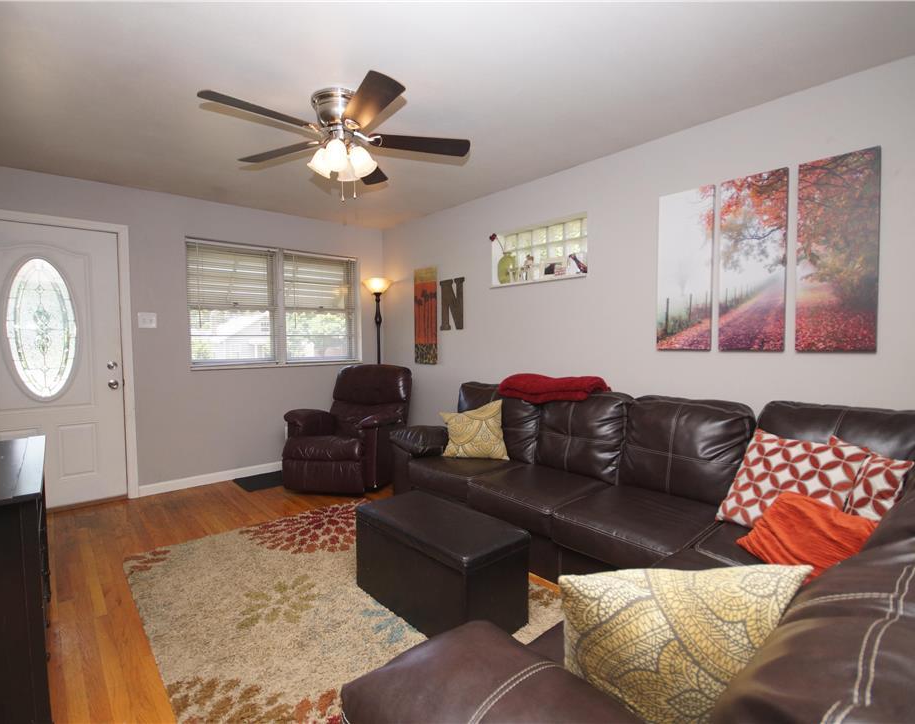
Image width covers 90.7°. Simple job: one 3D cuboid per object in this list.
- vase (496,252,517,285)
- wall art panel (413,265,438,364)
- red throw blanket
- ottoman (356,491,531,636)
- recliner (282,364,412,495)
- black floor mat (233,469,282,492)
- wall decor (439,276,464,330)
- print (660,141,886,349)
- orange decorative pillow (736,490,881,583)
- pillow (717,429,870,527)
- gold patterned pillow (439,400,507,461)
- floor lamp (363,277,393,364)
[{"bbox_3d":[0.418,-0.773,3.778,0.139,0.264,0.150,-3,4,-42],"label":"vase"},{"bbox_3d":[-0.323,-0.456,4.511,0.030,0.950,0.340,-3,4,-43],"label":"wall art panel"},{"bbox_3d":[0.626,0.171,3.099,0.310,0.175,0.770,-3,4,-42],"label":"red throw blanket"},{"bbox_3d":[-0.101,0.894,2.045,0.365,0.390,0.770,-3,4,-43],"label":"ottoman"},{"bbox_3d":[-0.935,0.520,4.070,0.840,0.990,0.900,0,3,10],"label":"recliner"},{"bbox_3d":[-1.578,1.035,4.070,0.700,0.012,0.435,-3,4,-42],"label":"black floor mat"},{"bbox_3d":[-0.040,-0.525,4.154,0.025,0.464,0.325,-3,4,-42],"label":"wall decor"},{"bbox_3d":[1.562,-0.514,2.395,0.034,0.919,0.975,-3,4,-42],"label":"print"},{"bbox_3d":[1.200,0.590,1.545,0.320,0.130,0.400,-44,12,-9],"label":"orange decorative pillow"},{"bbox_3d":[1.325,0.487,1.800,0.130,0.430,0.430,37,-15,-20],"label":"pillow"},{"bbox_3d":[0.112,0.450,2.980,0.430,0.400,0.130,-3,-30,3],"label":"gold patterned pillow"},{"bbox_3d":[-0.803,0.080,4.655,0.301,1.849,0.301,-3,4,-42],"label":"floor lamp"}]

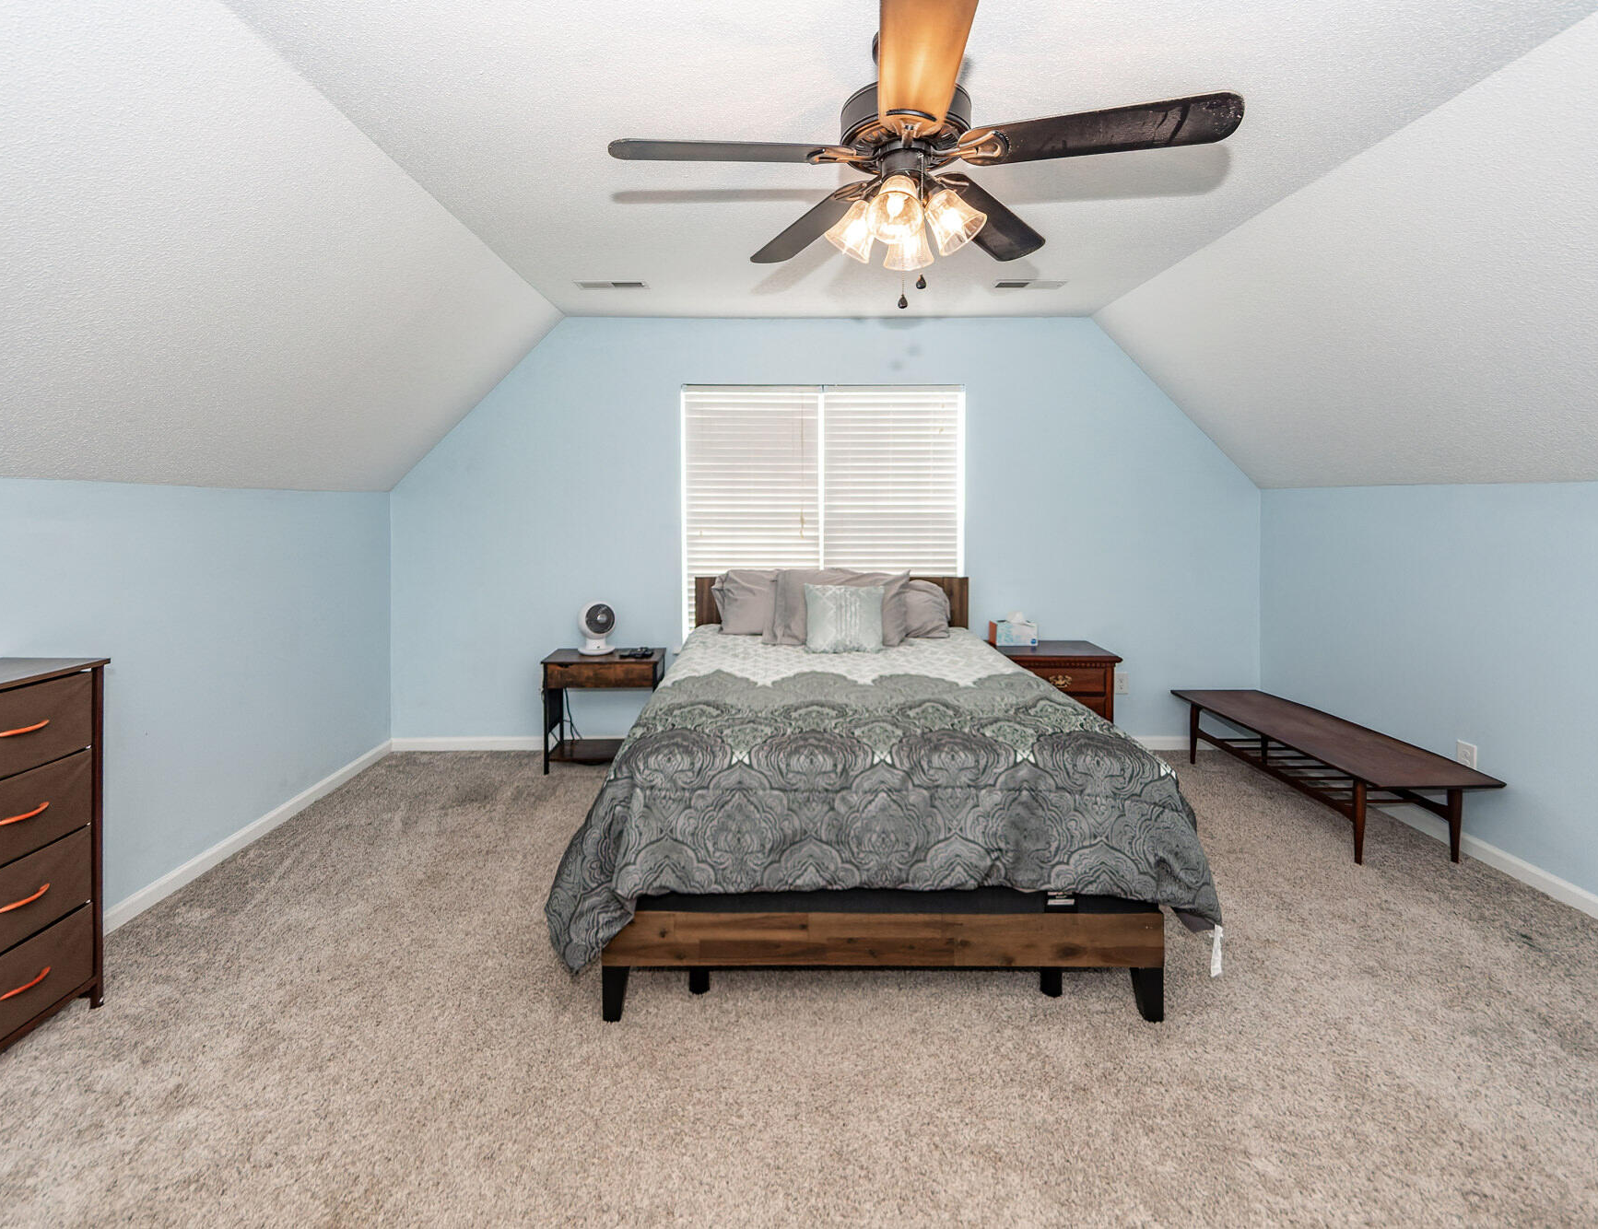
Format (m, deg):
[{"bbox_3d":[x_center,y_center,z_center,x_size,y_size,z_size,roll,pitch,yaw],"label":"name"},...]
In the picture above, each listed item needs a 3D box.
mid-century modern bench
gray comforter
[{"bbox_3d":[2.570,0.768,3.121,0.546,0.381,1.298,0,8,-1],"label":"mid-century modern bench"},{"bbox_3d":[0.247,0.579,2.691,1.957,0.721,1.916,0,8,-1],"label":"gray comforter"}]

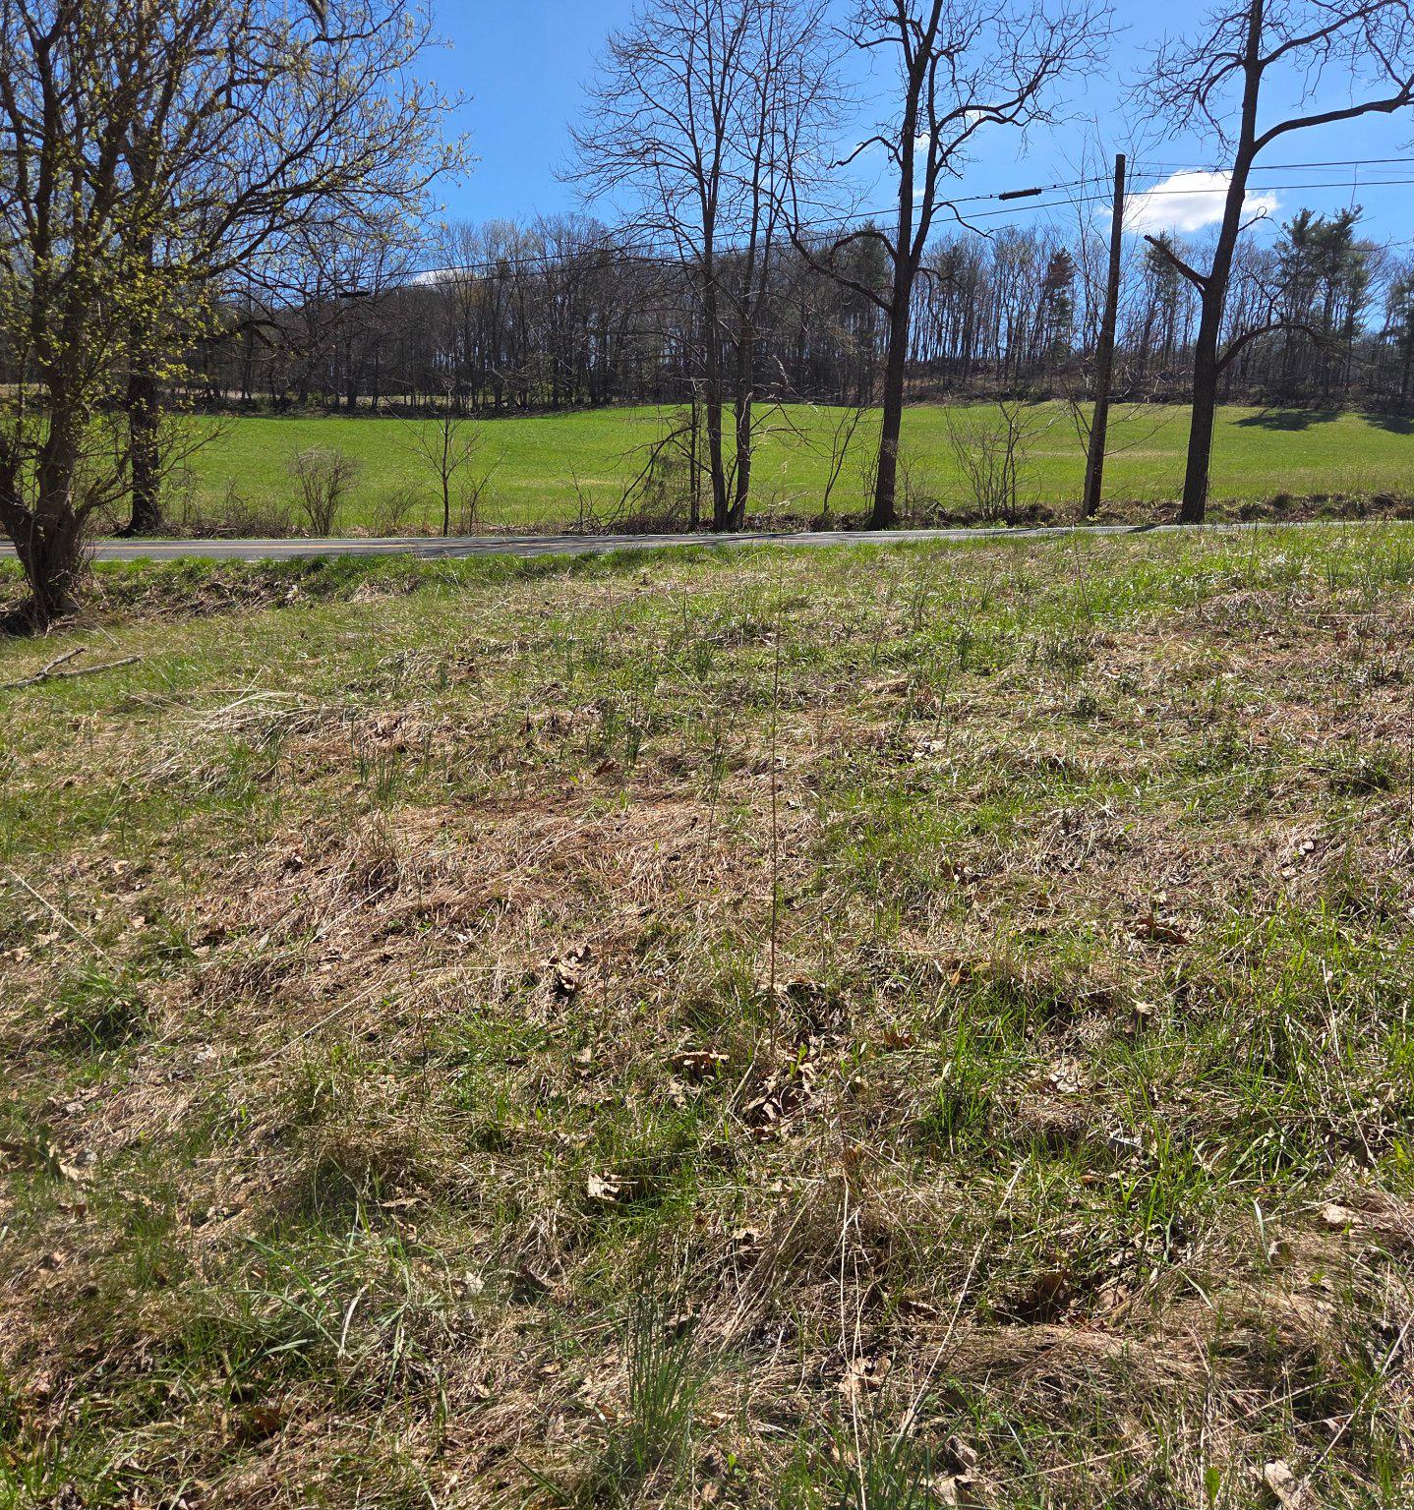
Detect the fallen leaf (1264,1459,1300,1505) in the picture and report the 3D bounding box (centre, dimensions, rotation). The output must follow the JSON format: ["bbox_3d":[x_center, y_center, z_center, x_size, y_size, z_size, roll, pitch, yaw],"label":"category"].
[{"bbox_3d":[0.861,1.091,2.003,0.046,0.020,0.080,-5,21,1],"label":"fallen leaf"}]

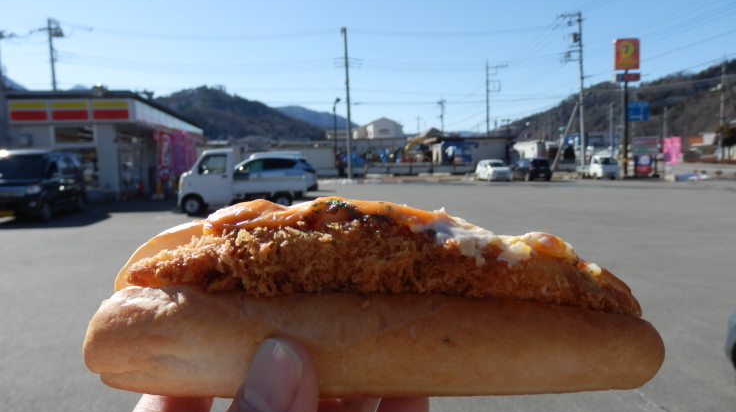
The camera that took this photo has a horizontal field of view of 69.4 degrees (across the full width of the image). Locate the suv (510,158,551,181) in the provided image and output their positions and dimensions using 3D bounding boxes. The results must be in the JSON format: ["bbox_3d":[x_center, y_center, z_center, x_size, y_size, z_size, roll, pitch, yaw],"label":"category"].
[{"bbox_3d":[11.557,-2.631,37.800,1.680,1.620,3.750,-2,5,-5],"label":"suv"}]

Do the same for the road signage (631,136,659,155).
[{"bbox_3d":[21.092,-4.587,40.500,2.000,1.330,0.150,-1,5,8],"label":"road signage"}]

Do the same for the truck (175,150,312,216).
[{"bbox_3d":[-3.413,-0.719,14.750,3.395,1.780,1.475,-2,5,-2],"label":"truck"}]

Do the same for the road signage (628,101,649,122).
[{"bbox_3d":[27.626,-9.635,54.423,2.300,1.980,0.120,-1,5,0],"label":"road signage"}]

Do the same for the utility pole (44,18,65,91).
[{"bbox_3d":[-24.374,-8.162,41.941,1.600,12.869,1.200,-1,5,0],"label":"utility pole"}]

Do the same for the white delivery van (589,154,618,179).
[{"bbox_3d":[17.302,-2.897,40.000,1.475,1.800,3.350,-2,5,-7],"label":"white delivery van"}]

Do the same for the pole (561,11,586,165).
[{"bbox_3d":[18.198,-9.912,47.365,2.300,14.270,1.000,-1,5,0],"label":"pole"}]

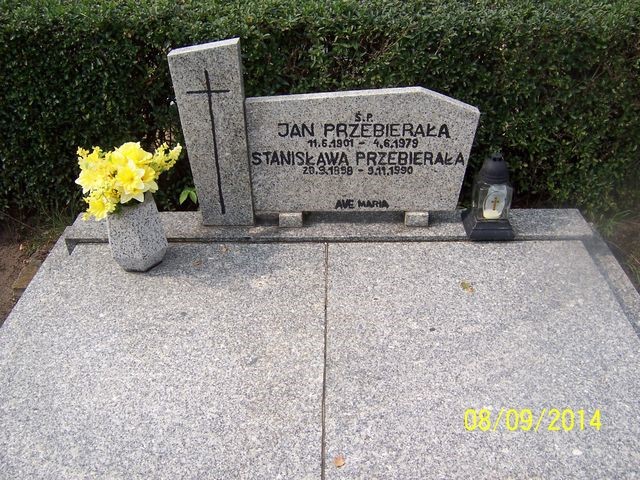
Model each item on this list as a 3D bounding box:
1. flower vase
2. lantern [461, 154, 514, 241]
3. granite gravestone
[{"bbox_3d":[-0.592,-0.034,1.946,0.190,0.245,0.168,0,33,1],"label":"flower vase"},{"bbox_3d":[0.582,-0.165,2.045,0.152,0.283,0.155,0,33,1],"label":"lantern"},{"bbox_3d":[0.027,-0.339,2.006,0.954,0.632,0.085,0,33,1],"label":"granite gravestone"}]

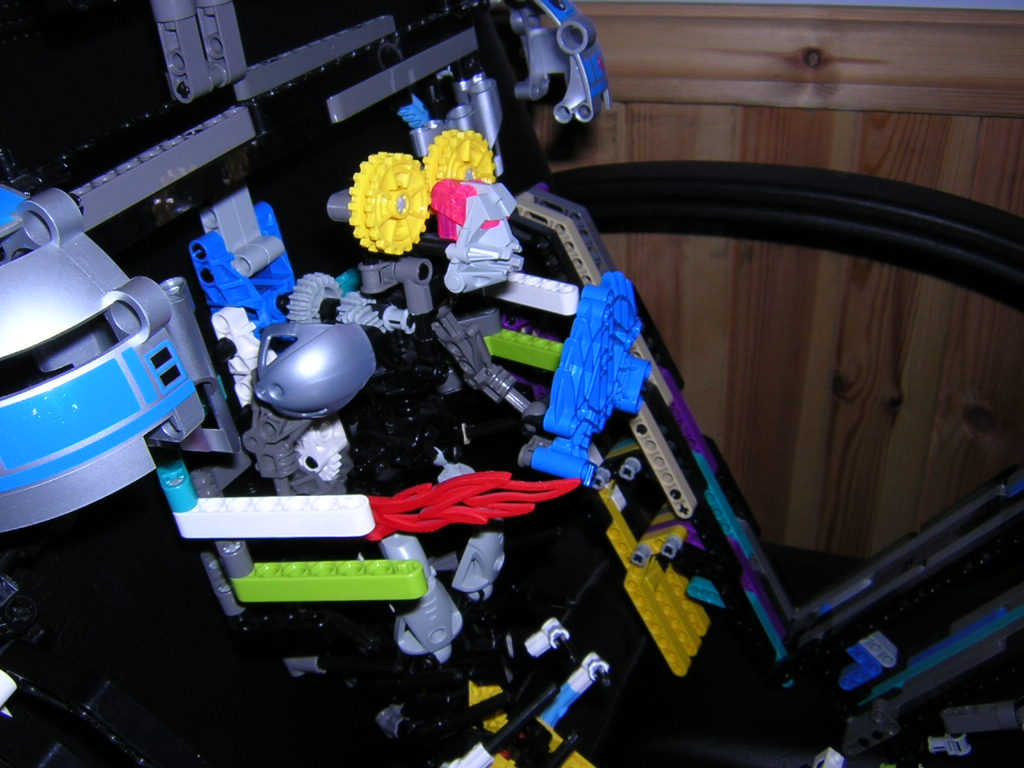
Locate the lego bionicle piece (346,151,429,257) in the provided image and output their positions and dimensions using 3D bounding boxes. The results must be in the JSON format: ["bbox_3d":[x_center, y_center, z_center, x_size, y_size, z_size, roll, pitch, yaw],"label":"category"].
[{"bbox_3d":[-0.034,-0.050,0.296,0.009,0.028,0.028,7,29,30],"label":"lego bionicle piece"}]

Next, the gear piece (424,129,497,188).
[{"bbox_3d":[-0.015,-0.059,0.302,0.009,0.026,0.026,17,33,34],"label":"gear piece"}]

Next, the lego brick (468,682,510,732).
[{"bbox_3d":[-0.009,0.117,0.385,0.016,0.018,0.013,-4,26,0],"label":"lego brick"}]

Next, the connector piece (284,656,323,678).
[{"bbox_3d":[-0.070,0.096,0.360,0.015,0.008,0.008,-7,25,2],"label":"connector piece"}]

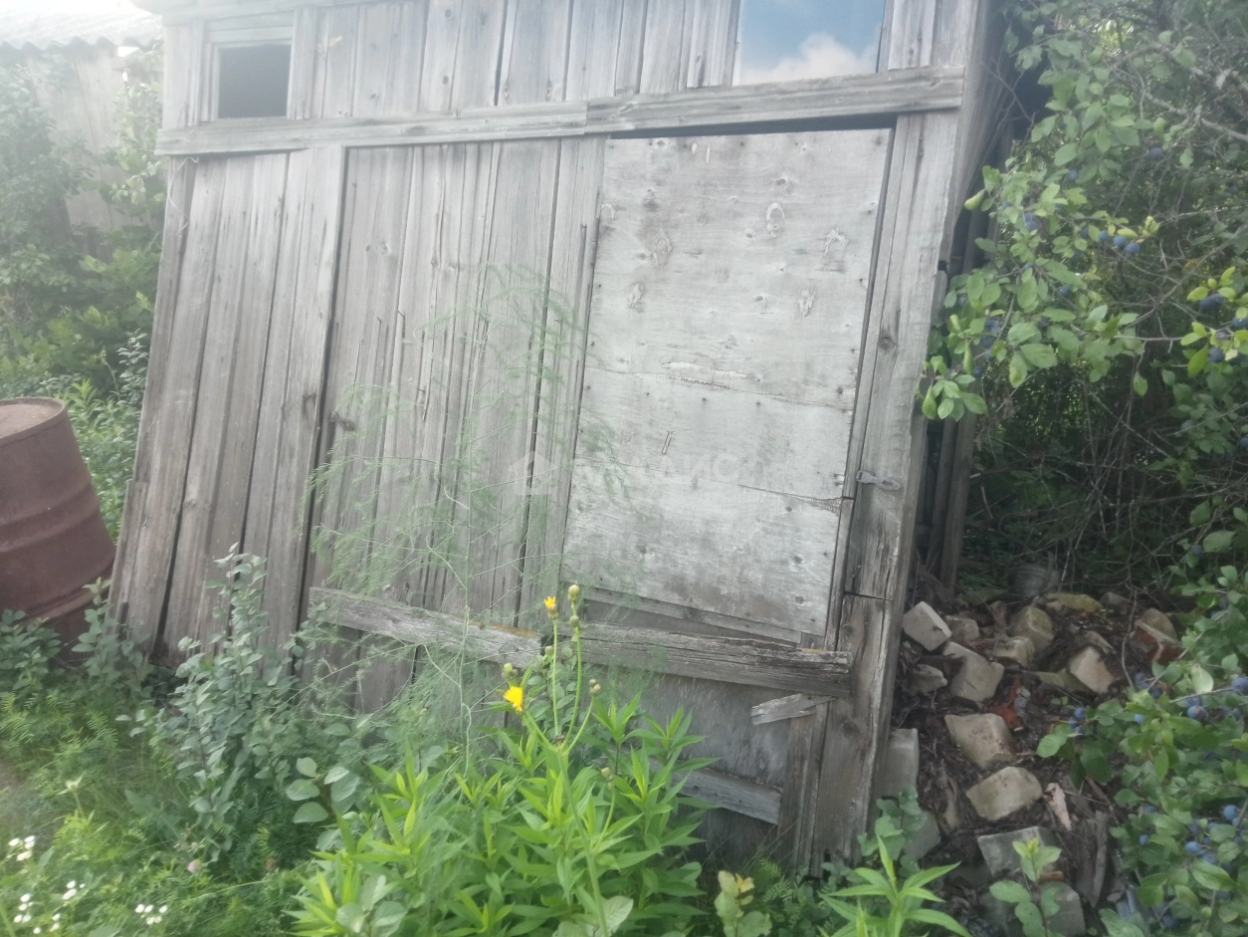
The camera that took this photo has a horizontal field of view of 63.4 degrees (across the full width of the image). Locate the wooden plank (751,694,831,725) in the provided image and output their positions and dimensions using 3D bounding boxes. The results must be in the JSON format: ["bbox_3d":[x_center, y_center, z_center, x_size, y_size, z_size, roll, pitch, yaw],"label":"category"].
[{"bbox_3d":[0.405,0.576,2.429,0.199,0.041,0.020,-18,-11,24],"label":"wooden plank"}]

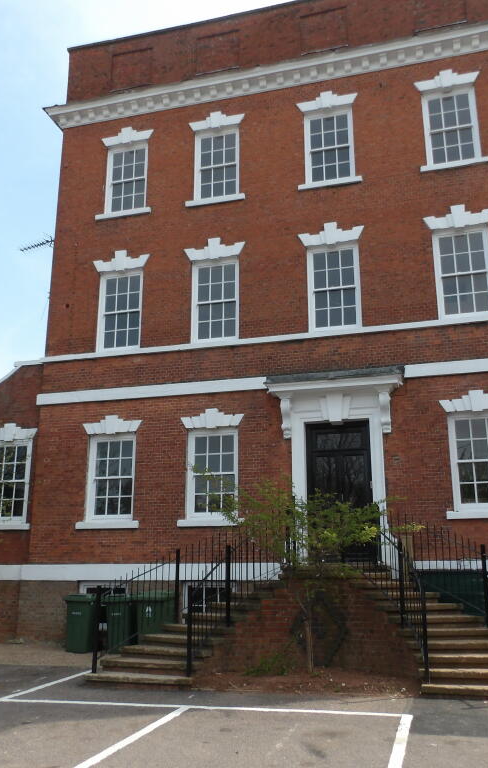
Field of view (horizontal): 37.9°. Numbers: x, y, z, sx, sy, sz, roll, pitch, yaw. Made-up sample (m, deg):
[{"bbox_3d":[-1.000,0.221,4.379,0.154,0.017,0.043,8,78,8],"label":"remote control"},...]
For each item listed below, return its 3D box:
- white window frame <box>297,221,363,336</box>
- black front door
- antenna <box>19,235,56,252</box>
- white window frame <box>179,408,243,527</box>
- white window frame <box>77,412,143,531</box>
[{"bbox_3d":[2.082,-2.549,16.680,1.586,2.737,0.200,-4,-16,15],"label":"white window frame"},{"bbox_3d":[2.106,2.320,15.497,1.415,3.017,0.150,-4,-16,15],"label":"black front door"},{"bbox_3d":[-5.579,-3.710,19.168,1.150,0.320,0.320,-8,-17,27],"label":"antenna"},{"bbox_3d":[-0.741,1.885,16.282,1.571,2.718,0.200,-4,-16,15],"label":"white window frame"},{"bbox_3d":[-3.006,1.964,15.995,1.518,2.549,0.200,-4,-16,15],"label":"white window frame"}]

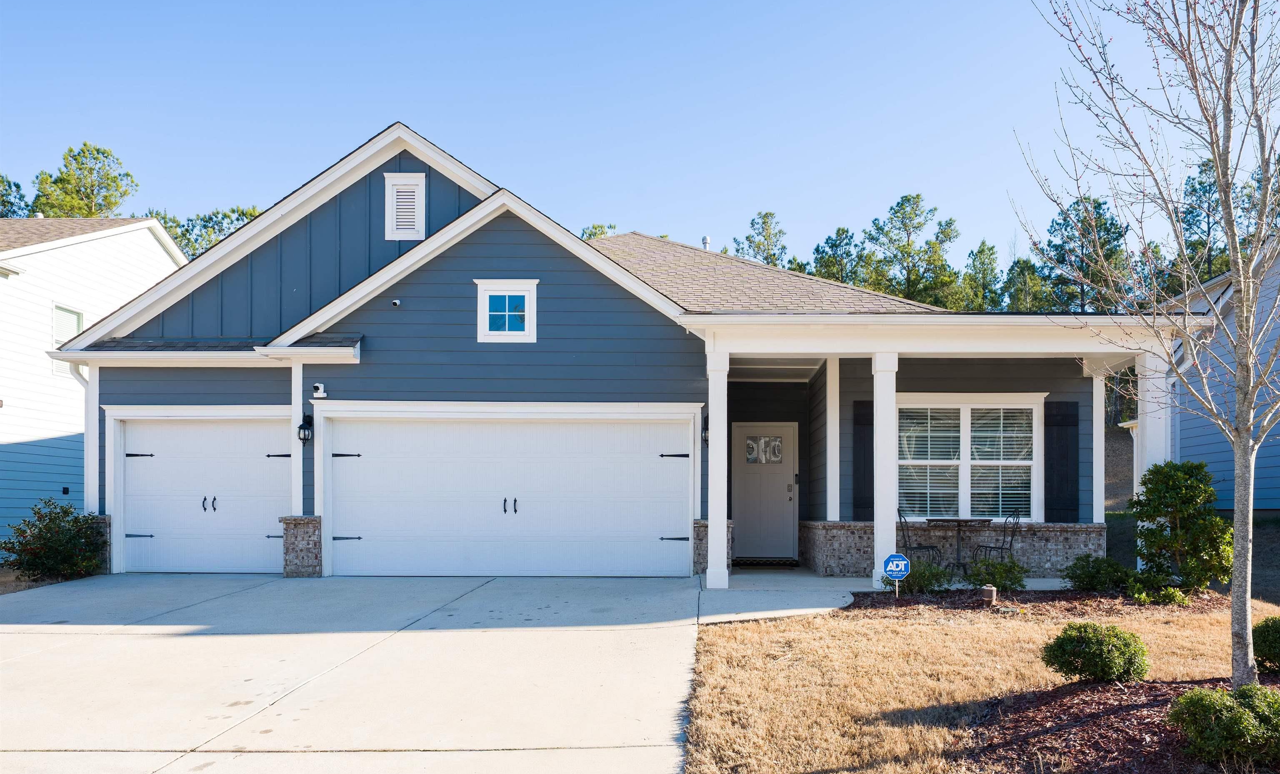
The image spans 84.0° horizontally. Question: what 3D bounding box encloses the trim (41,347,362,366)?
[{"bbox_3d":[-5.680,-0.390,9.400,4.200,0.240,0.580,0,0,0],"label":"trim"}]

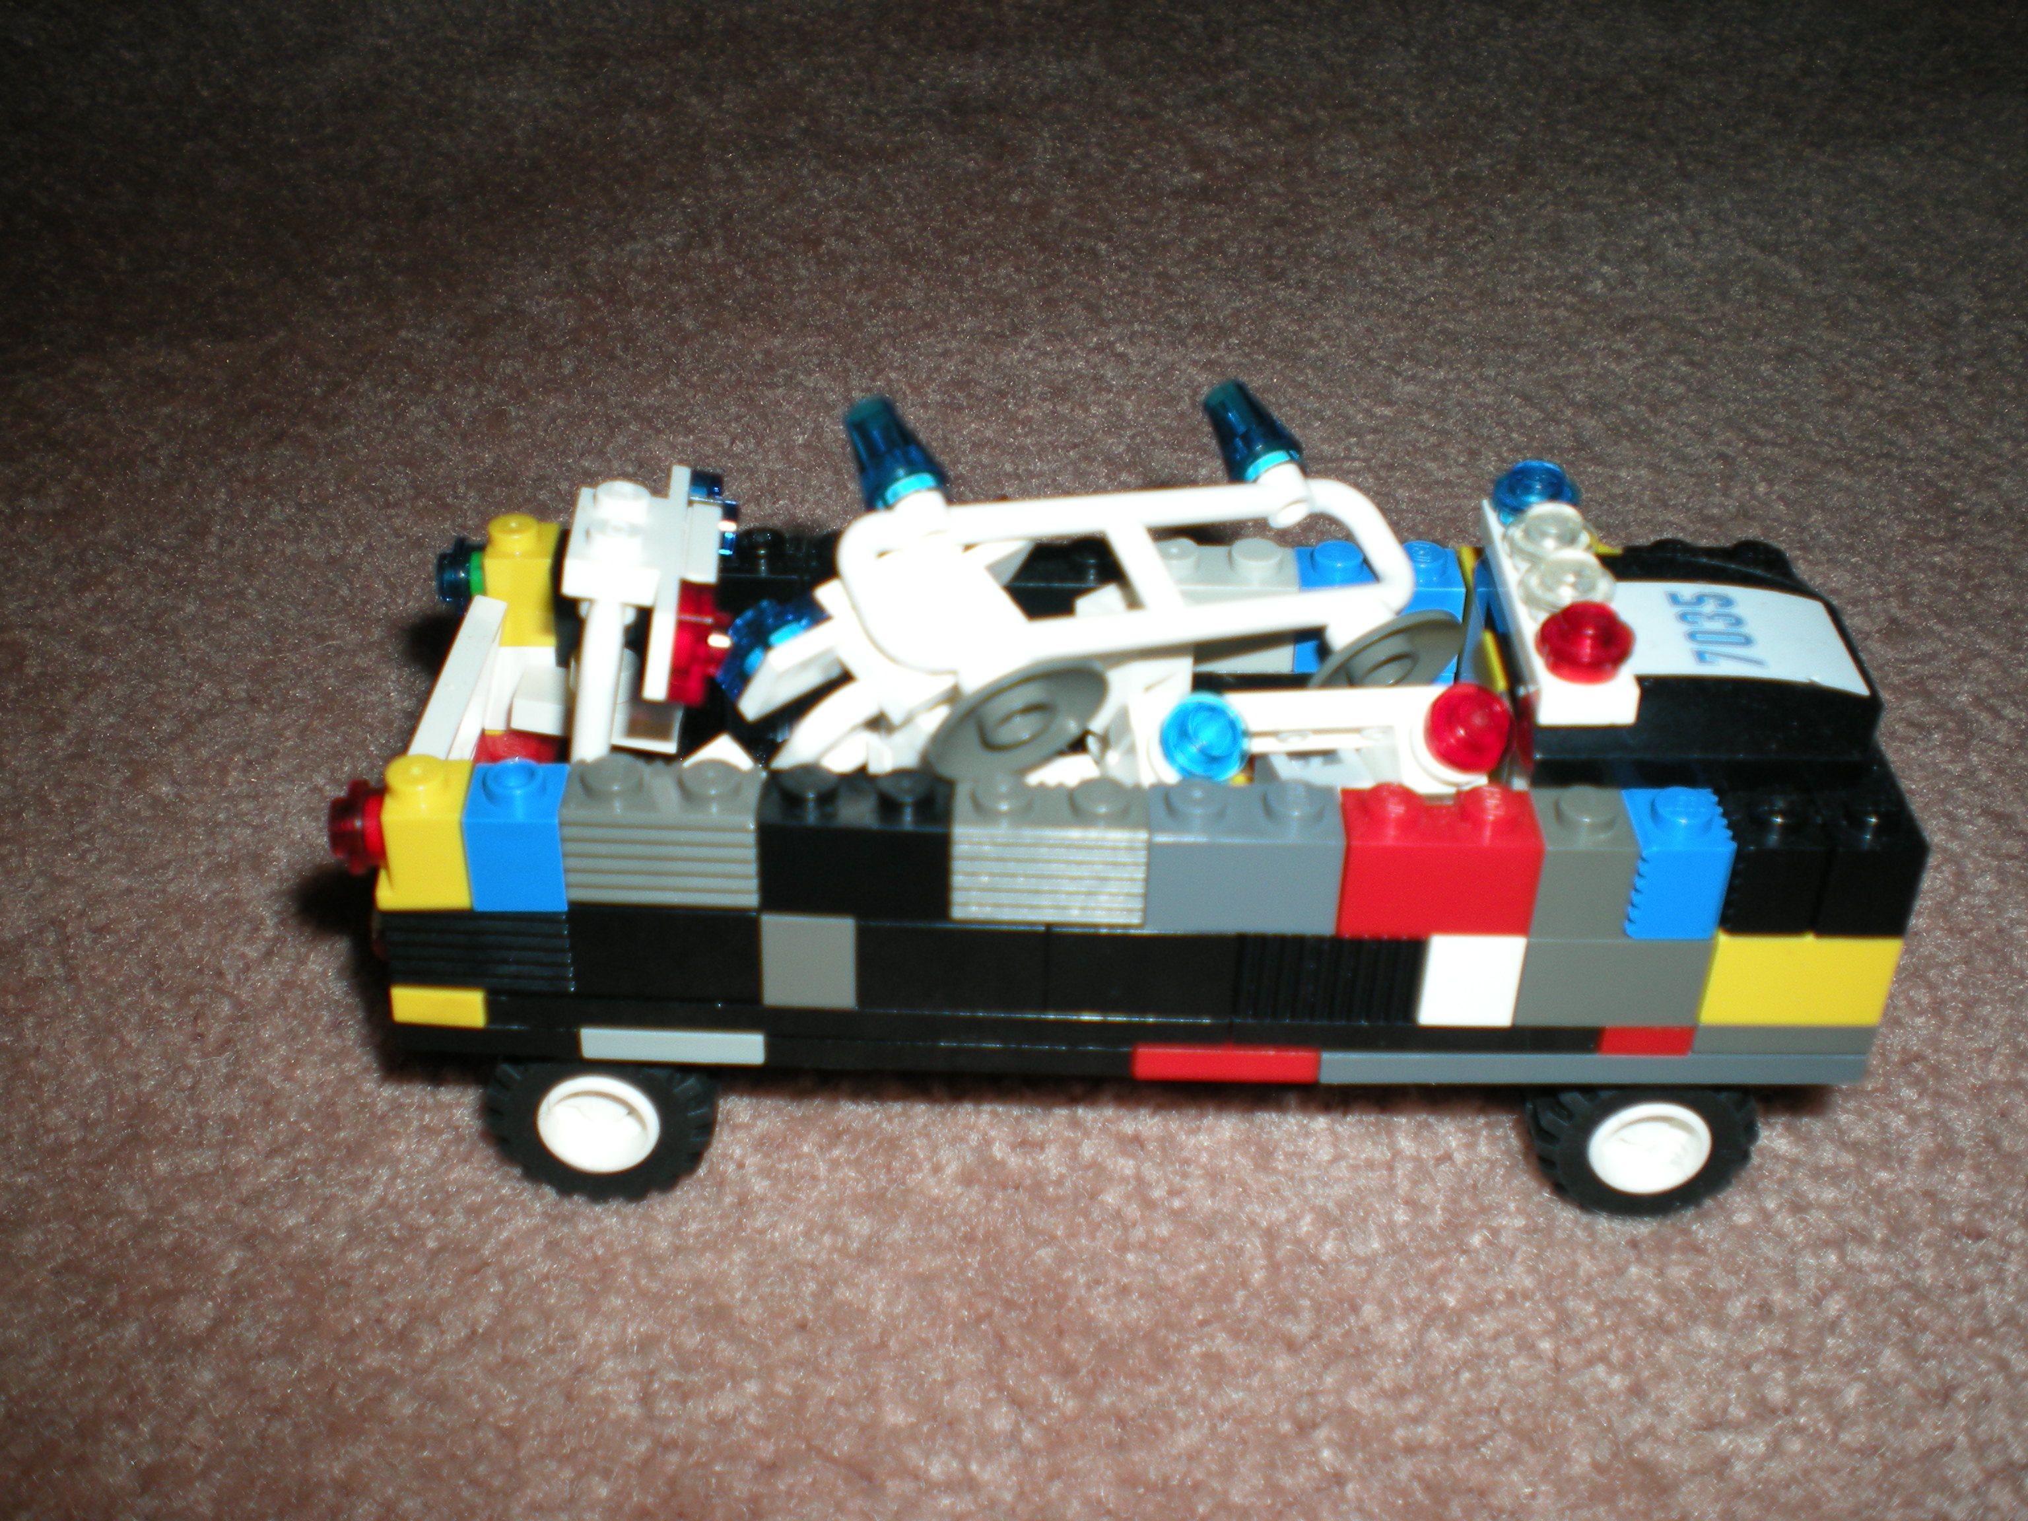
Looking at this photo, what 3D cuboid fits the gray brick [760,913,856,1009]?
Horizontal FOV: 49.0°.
[{"bbox_3d":[-0.017,0.015,0.191,0.008,0.010,0.008,1,35,0],"label":"gray brick"}]

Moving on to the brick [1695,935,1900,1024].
[{"bbox_3d":[0.067,0.016,0.192,0.016,0.011,0.008,1,35,0],"label":"brick"}]

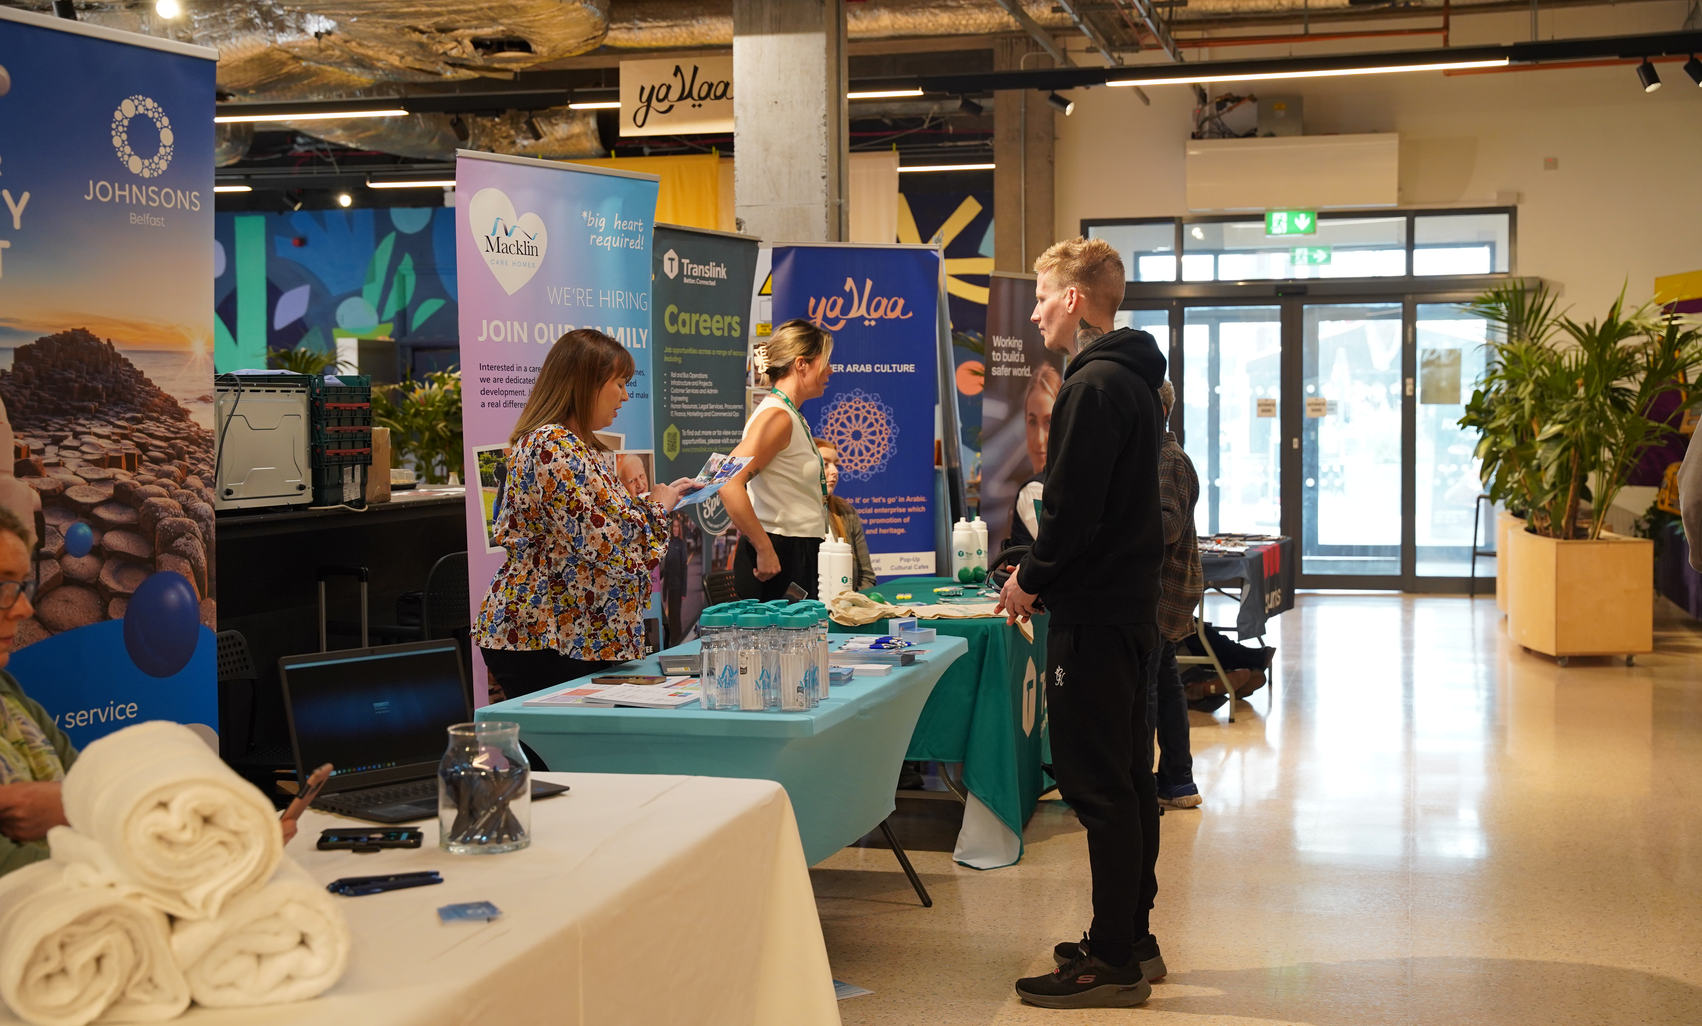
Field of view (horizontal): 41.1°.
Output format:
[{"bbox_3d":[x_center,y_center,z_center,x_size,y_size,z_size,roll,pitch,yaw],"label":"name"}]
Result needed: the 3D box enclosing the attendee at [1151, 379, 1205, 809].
[{"bbox_3d":[1.051,0.244,8.227,0.440,1.600,0.480,0,2,13],"label":"attendee"}]

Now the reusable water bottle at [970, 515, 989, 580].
[{"bbox_3d":[0.513,0.143,9.079,0.073,0.255,0.073,0,2,13],"label":"reusable water bottle"}]

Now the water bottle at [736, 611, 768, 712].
[{"bbox_3d":[-0.216,0.311,4.958,0.073,0.228,0.073,0,2,0],"label":"water bottle"}]

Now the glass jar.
[{"bbox_3d":[-0.551,0.411,3.399,0.140,0.180,0.140,0,2,0],"label":"glass jar"}]

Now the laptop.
[{"bbox_3d":[-0.702,0.352,3.750,0.287,0.244,0.368,1,3,41],"label":"laptop"}]

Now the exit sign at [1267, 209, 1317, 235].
[{"bbox_3d":[3.482,-2.291,17.923,0.400,0.200,0.060,1,2,17],"label":"exit sign"}]

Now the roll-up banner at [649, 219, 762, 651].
[{"bbox_3d":[-0.508,0.010,8.348,0.190,2.079,0.855,1,2,24],"label":"roll-up banner"}]

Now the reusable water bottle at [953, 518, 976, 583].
[{"bbox_3d":[0.434,0.142,8.745,0.076,0.247,0.076,0,2,13],"label":"reusable water bottle"}]

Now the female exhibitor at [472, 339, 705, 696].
[{"bbox_3d":[-0.674,0.331,5.768,0.560,1.600,0.520,0,2,-6],"label":"female exhibitor"}]

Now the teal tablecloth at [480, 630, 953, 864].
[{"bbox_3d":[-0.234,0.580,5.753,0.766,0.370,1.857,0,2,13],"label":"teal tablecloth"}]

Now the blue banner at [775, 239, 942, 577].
[{"bbox_3d":[0.032,-0.084,9.832,0.778,2.142,0.200,-1,2,-21],"label":"blue banner"}]

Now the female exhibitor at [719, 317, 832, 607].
[{"bbox_3d":[-0.248,0.207,7.713,0.380,1.729,0.480,0,2,7],"label":"female exhibitor"}]

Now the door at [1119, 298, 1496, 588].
[{"bbox_3d":[3.588,-0.586,18.298,3.276,2.419,0.150,0,2,14],"label":"door"}]

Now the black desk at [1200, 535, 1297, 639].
[{"bbox_3d":[1.712,0.546,11.138,0.720,0.750,1.680,0,2,18],"label":"black desk"}]

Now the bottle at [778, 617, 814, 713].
[{"bbox_3d":[-0.126,0.326,5.046,0.075,0.222,0.075,0,2,13],"label":"bottle"}]

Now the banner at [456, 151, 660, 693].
[{"bbox_3d":[-0.790,0.068,6.338,0.110,2.080,0.810,-1,1,36],"label":"banner"}]

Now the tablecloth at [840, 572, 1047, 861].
[{"bbox_3d":[0.322,0.662,8.124,0.820,0.750,1.900,1,2,13],"label":"tablecloth"}]

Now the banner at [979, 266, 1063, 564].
[{"bbox_3d":[0.951,-0.170,11.845,0.200,2.137,0.760,1,3,37],"label":"banner"}]

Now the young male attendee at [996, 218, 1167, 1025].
[{"bbox_3d":[0.559,0.249,5.434,0.410,1.790,0.490,1,2,19],"label":"young male attendee"}]

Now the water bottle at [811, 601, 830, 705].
[{"bbox_3d":[-0.080,0.307,5.046,0.070,0.228,0.070,0,2,0],"label":"water bottle"}]

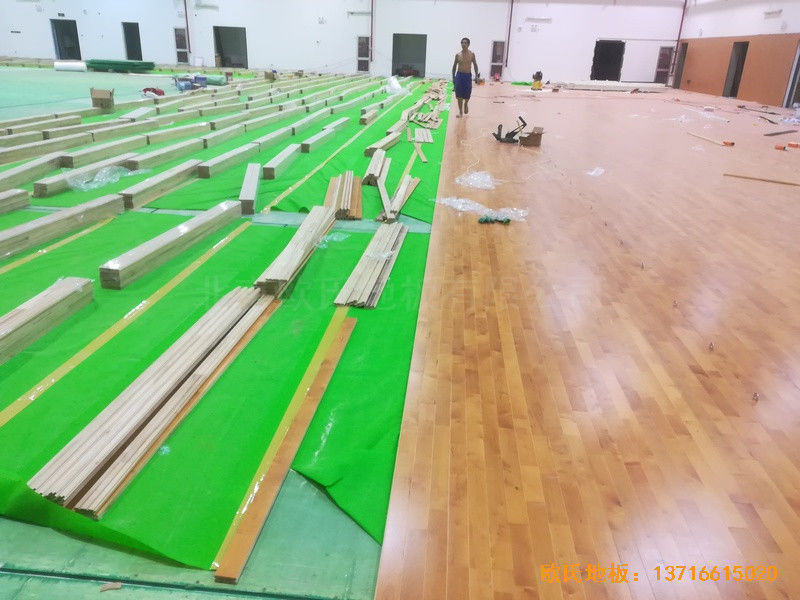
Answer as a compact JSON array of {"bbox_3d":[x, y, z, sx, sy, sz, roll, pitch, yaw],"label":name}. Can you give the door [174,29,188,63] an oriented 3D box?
[{"bbox_3d":[-13.038,-15.156,35.855,0.720,1.945,0.120,4,22,4],"label":"door"}]

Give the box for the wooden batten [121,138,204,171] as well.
[{"bbox_3d":[-2.868,-1.832,7.530,0.120,0.123,1.798,4,22,6],"label":"wooden batten"}]

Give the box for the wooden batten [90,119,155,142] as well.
[{"bbox_3d":[-4.322,-2.672,9.455,0.122,0.124,1.833,5,22,6],"label":"wooden batten"}]

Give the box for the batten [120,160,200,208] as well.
[{"bbox_3d":[-2.321,-1.184,6.001,0.120,0.123,1.766,3,22,1],"label":"batten"}]

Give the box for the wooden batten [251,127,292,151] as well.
[{"bbox_3d":[-1.916,-2.448,9.139,0.116,0.118,1.829,4,22,3],"label":"wooden batten"}]

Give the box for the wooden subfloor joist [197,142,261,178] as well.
[{"bbox_3d":[-2.053,-1.740,7.392,0.120,0.121,1.903,3,22,3],"label":"wooden subfloor joist"}]

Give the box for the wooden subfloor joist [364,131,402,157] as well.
[{"bbox_3d":[-0.221,-2.350,9.050,0.147,0.123,1.836,6,23,9],"label":"wooden subfloor joist"}]

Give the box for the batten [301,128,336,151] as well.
[{"bbox_3d":[-1.218,-2.423,9.115,0.120,0.123,1.792,4,22,4],"label":"batten"}]

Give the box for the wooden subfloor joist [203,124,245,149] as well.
[{"bbox_3d":[-2.695,-2.538,9.264,0.119,0.123,1.805,3,22,3],"label":"wooden subfloor joist"}]

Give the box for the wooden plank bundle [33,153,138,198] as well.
[{"bbox_3d":[-3.191,-1.324,6.264,0.120,0.122,1.768,3,22,3],"label":"wooden plank bundle"}]

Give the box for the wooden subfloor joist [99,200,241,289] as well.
[{"bbox_3d":[-1.614,-0.470,4.497,0.129,0.126,1.820,6,23,8],"label":"wooden subfloor joist"}]

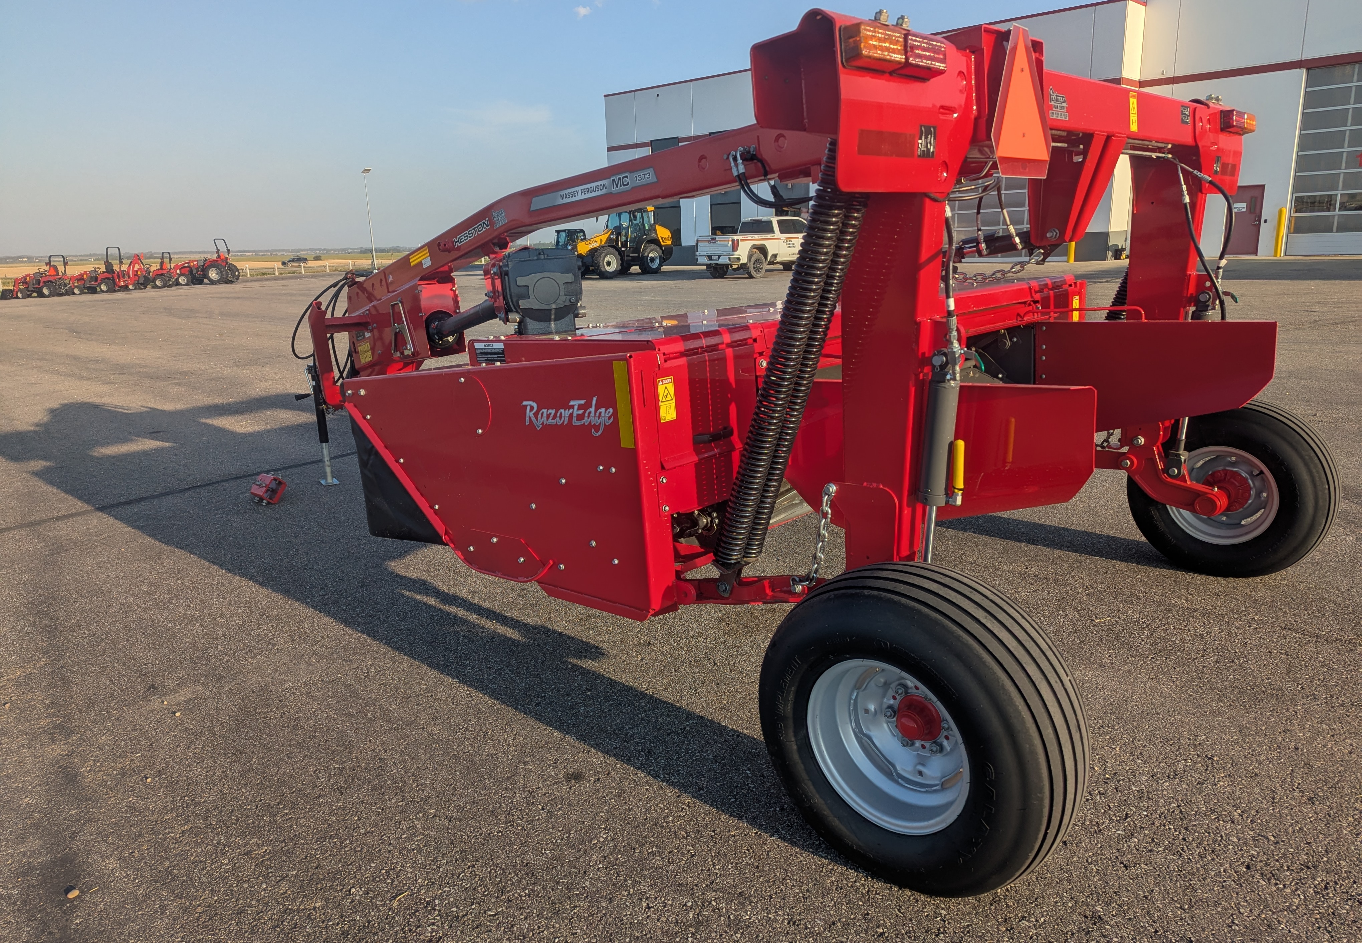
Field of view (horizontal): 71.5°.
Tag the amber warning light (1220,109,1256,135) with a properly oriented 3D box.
[{"bbox_3d":[2.222,-1.391,3.766,0.053,0.082,0.320,11,19,43],"label":"amber warning light"}]

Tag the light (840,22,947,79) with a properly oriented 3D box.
[{"bbox_3d":[0.447,-0.867,1.955,0.053,0.082,0.325,11,19,43],"label":"light"}]

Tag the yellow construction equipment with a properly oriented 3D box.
[{"bbox_3d":[-2.796,-9.117,37.656,4.800,2.620,1.900,-13,18,-39],"label":"yellow construction equipment"}]

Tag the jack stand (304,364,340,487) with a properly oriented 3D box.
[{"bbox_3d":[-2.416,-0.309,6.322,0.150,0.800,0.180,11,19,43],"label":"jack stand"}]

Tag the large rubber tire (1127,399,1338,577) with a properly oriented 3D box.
[{"bbox_3d":[2.360,0.076,4.062,0.787,0.787,0.330,11,19,43],"label":"large rubber tire"}]

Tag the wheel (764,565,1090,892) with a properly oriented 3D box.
[{"bbox_3d":[0.554,0.602,2.246,0.787,0.787,0.335,11,19,43],"label":"wheel"}]

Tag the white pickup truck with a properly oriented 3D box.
[{"bbox_3d":[3.418,-8.444,35.731,2.080,2.050,6.250,11,19,42],"label":"white pickup truck"}]

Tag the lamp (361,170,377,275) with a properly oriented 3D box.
[{"bbox_3d":[-21.253,-17.275,65.172,0.600,6.940,0.600,-9,15,-26],"label":"lamp"}]

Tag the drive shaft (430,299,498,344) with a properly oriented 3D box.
[{"bbox_3d":[-1.231,-0.882,5.481,0.130,0.130,0.740,-16,4,-44],"label":"drive shaft"}]

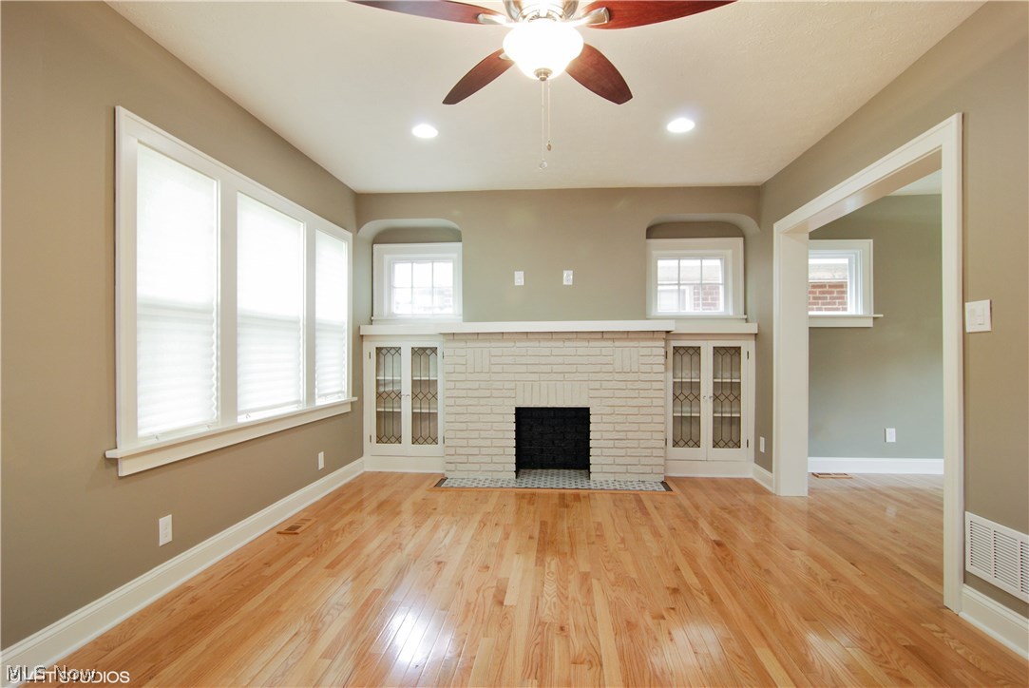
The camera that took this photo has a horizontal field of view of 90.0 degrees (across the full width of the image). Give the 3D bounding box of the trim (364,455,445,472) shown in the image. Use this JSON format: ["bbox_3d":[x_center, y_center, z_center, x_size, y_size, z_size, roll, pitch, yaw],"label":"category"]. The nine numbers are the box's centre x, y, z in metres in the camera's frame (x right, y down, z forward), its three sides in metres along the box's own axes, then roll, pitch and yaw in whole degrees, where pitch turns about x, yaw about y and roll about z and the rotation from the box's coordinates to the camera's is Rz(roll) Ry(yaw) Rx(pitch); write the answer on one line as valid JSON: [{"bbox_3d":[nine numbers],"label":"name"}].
[{"bbox_3d":[-0.939,1.026,4.377,0.700,0.143,0.020,0,0,5],"label":"trim"}]

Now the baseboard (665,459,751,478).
[{"bbox_3d":[1.600,1.031,4.231,0.690,0.138,0.020,0,0,5],"label":"baseboard"}]

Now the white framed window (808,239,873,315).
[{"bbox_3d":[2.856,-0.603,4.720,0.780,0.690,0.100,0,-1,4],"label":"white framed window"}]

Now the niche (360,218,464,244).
[{"bbox_3d":[-0.853,-0.967,4.424,0.890,0.170,0.320,0,0,5],"label":"niche"}]

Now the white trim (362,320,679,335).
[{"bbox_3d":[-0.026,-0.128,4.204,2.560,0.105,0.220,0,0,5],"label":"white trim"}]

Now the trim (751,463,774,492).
[{"bbox_3d":[1.938,1.030,4.013,0.020,0.138,0.420,0,0,5],"label":"trim"}]

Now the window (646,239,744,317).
[{"bbox_3d":[1.536,-0.560,4.384,0.860,0.690,0.060,0,0,5],"label":"window"}]

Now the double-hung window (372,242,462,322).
[{"bbox_3d":[-0.916,-0.593,4.992,0.910,0.754,0.090,0,0,5],"label":"double-hung window"}]

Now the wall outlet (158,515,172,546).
[{"bbox_3d":[-1.502,0.806,2.223,0.010,0.116,0.073,0,0,5],"label":"wall outlet"}]

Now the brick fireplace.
[{"bbox_3d":[0.334,0.507,4.346,1.790,1.190,0.360,0,0,5],"label":"brick fireplace"}]

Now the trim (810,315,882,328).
[{"bbox_3d":[2.845,-0.205,4.585,0.820,0.114,0.070,0,0,5],"label":"trim"}]

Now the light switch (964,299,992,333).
[{"bbox_3d":[1.899,-0.112,2.118,0.015,0.125,0.125,0,0,5],"label":"light switch"}]

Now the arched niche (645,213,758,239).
[{"bbox_3d":[1.649,-1.056,4.618,0.958,0.142,0.350,0,0,5],"label":"arched niche"}]

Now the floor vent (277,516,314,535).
[{"bbox_3d":[-1.360,1.144,3.256,0.145,0.012,0.315,0,0,5],"label":"floor vent"}]

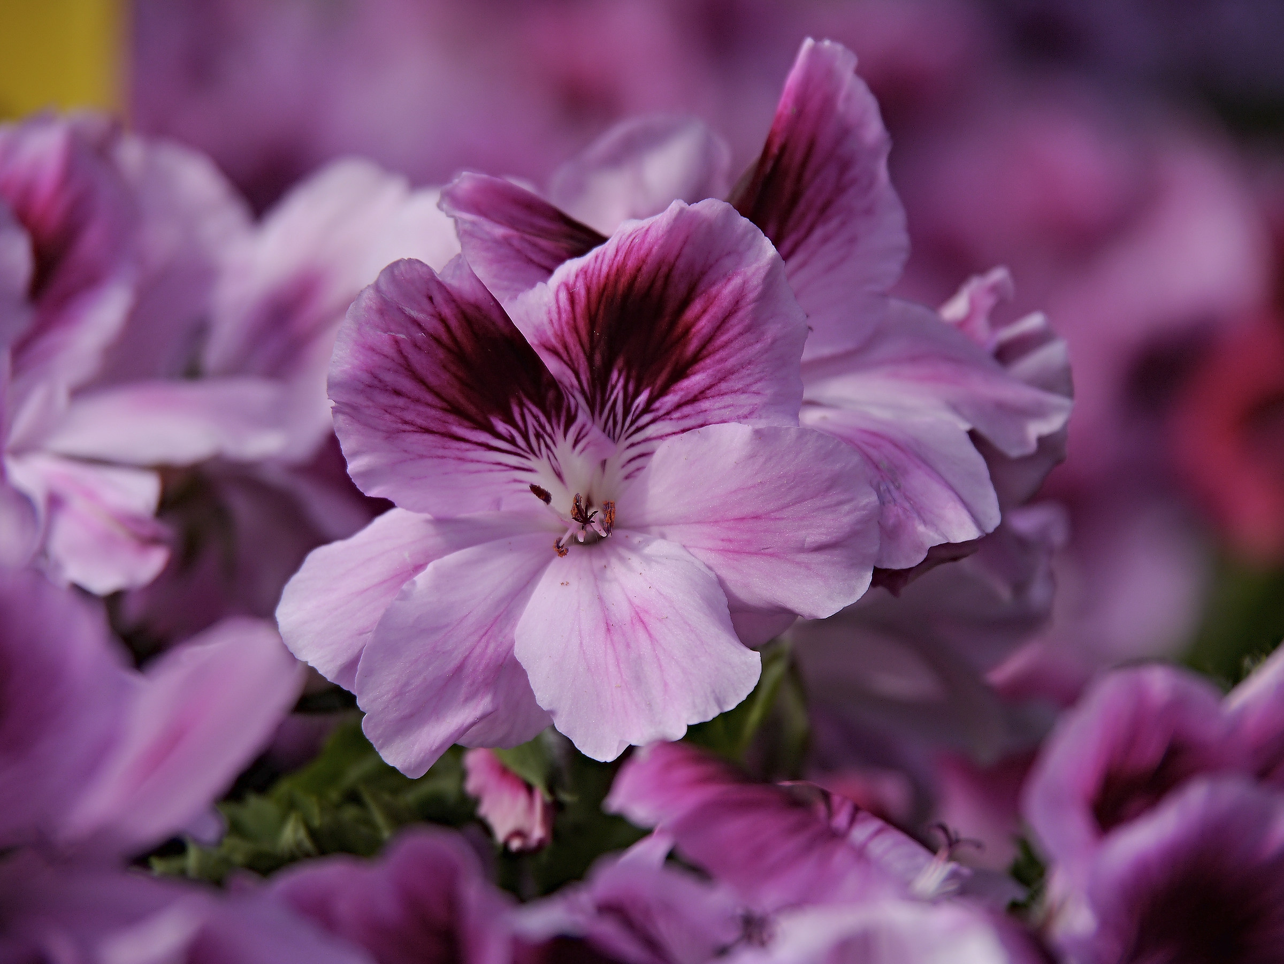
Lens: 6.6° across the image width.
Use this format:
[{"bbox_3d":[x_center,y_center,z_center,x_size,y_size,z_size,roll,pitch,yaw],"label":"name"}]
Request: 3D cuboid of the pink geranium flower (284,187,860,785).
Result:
[{"bbox_3d":[-0.006,0.000,1.000,0.053,0.050,0.026,-1,-7,6],"label":"pink geranium flower"}]

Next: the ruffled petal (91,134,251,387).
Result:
[{"bbox_3d":[-0.044,-0.021,1.040,0.015,0.024,0.009,0,0,-6],"label":"ruffled petal"}]

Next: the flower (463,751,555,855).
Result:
[{"bbox_3d":[-0.012,0.029,1.015,0.008,0.010,0.008,0,0,0],"label":"flower"}]

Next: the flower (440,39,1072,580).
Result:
[{"bbox_3d":[0.011,-0.016,1.028,0.057,0.050,0.035,1,-9,-6],"label":"flower"}]

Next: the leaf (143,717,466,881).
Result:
[{"bbox_3d":[-0.030,0.029,1.030,0.029,0.015,0.022,0,13,0],"label":"leaf"}]

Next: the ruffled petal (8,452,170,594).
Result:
[{"bbox_3d":[-0.051,0.004,1.020,0.015,0.013,0.010,0,0,-9],"label":"ruffled petal"}]

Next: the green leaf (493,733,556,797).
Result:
[{"bbox_3d":[-0.011,0.026,1.013,0.006,0.006,0.004,0,0,0],"label":"green leaf"}]

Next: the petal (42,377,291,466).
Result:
[{"bbox_3d":[-0.044,-0.006,1.025,0.022,0.009,0.015,-1,6,-11],"label":"petal"}]

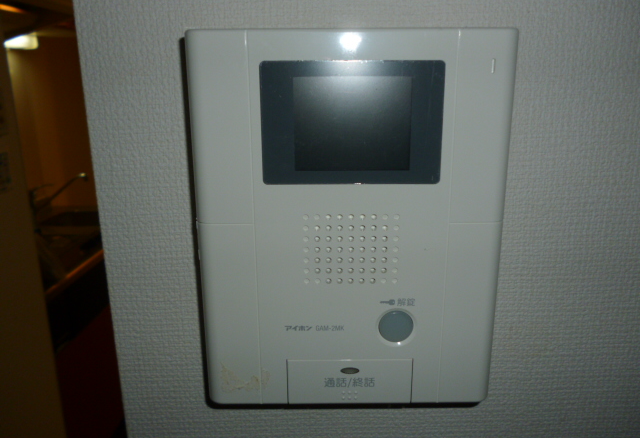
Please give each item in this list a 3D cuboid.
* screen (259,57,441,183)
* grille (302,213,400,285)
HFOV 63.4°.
[{"bbox_3d":[0.014,-0.043,0.234,0.081,0.055,0.008,0,14,1],"label":"screen"},{"bbox_3d":[0.015,0.014,0.248,0.046,0.035,0.005,0,14,1],"label":"grille"}]

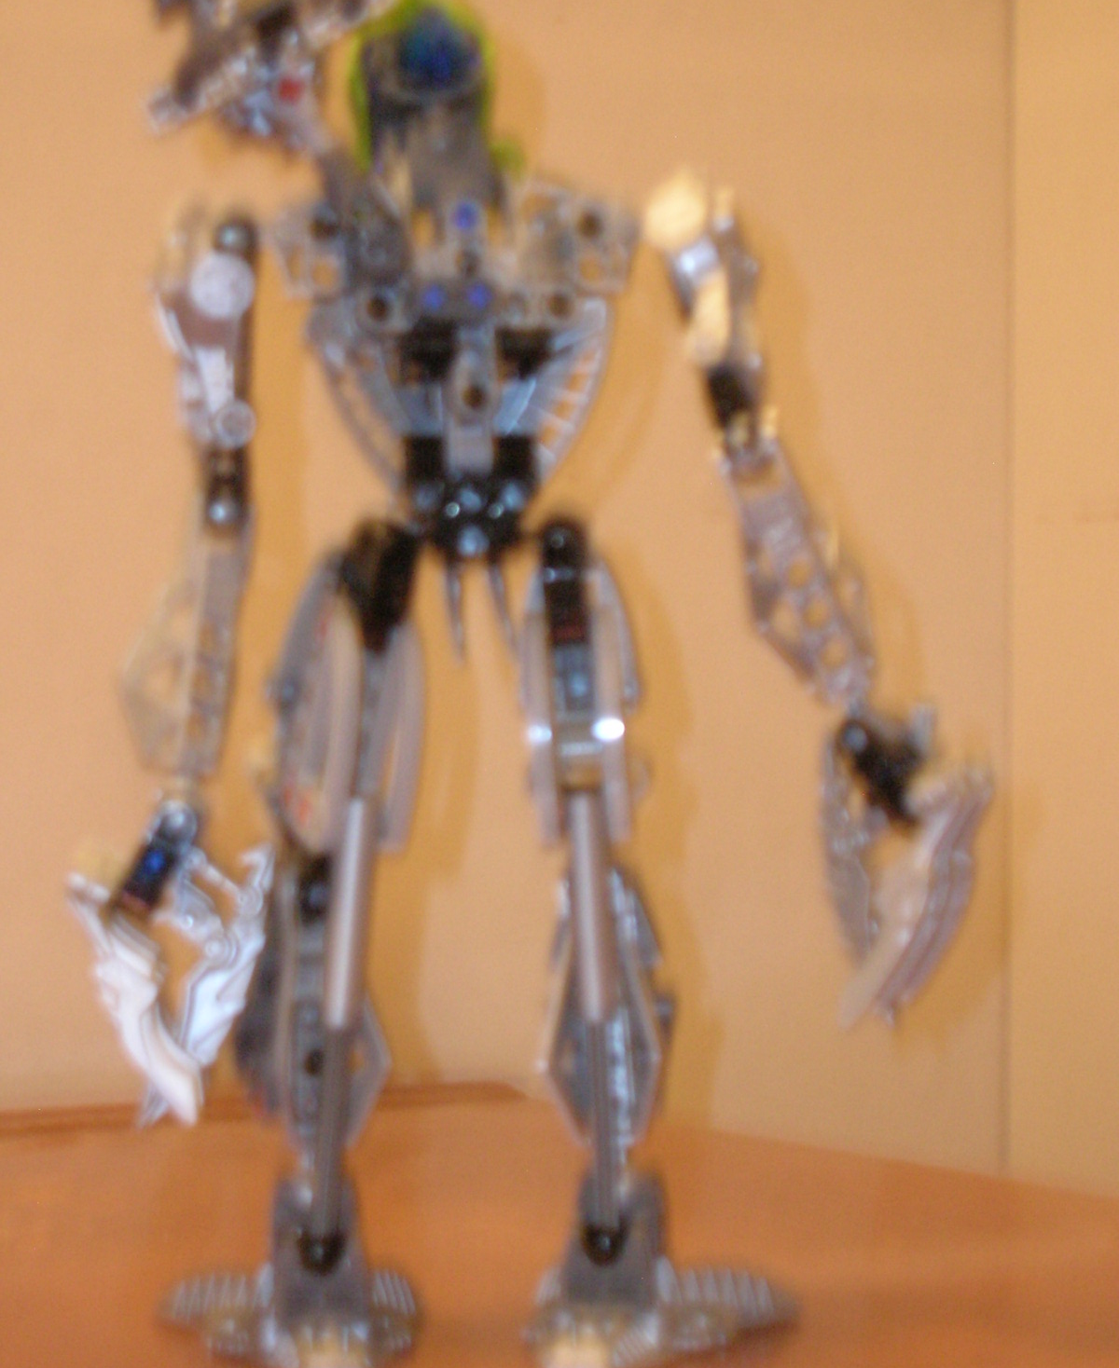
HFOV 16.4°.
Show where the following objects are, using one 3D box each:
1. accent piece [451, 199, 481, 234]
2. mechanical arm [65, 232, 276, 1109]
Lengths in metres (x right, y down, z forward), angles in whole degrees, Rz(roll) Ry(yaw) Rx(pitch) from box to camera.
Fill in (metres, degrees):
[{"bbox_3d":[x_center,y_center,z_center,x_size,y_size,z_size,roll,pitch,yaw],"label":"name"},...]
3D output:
[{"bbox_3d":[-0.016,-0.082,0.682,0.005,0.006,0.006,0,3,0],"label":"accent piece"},{"bbox_3d":[-0.069,-0.003,0.682,0.035,0.157,0.045,0,3,0],"label":"mechanical arm"}]

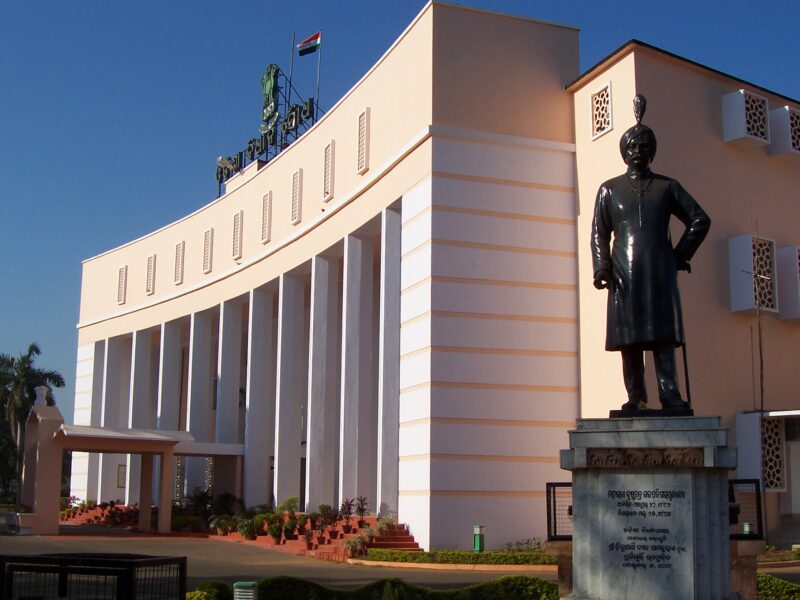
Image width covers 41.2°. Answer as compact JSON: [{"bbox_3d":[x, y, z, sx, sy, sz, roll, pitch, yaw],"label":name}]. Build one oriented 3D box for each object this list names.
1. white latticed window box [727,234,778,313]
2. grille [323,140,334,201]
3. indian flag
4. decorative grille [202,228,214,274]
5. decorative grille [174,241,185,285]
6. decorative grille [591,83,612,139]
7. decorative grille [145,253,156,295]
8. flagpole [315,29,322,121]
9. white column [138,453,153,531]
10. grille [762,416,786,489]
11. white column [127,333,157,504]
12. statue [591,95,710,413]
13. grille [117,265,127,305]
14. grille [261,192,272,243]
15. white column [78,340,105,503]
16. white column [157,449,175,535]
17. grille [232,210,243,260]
[{"bbox_3d":[9.490,-0.643,28.485,1.031,2.007,0.744,8,-13,-36],"label":"white latticed window box"},{"bbox_3d":[-2.494,-4.490,37.063,0.130,2.025,0.880,5,-11,-23],"label":"grille"},{"bbox_3d":[-4.052,-11.314,47.075,0.950,1.000,0.220,-3,-11,20],"label":"indian flag"},{"bbox_3d":[-8.864,-2.238,49.155,0.130,2.000,0.880,7,-12,-31],"label":"decorative grille"},{"bbox_3d":[-10.809,-1.799,52.161,0.130,2.066,0.880,7,-12,-33],"label":"decorative grille"},{"bbox_3d":[5.432,-5.096,28.717,0.100,1.394,1.030,4,-11,-20],"label":"decorative grille"},{"bbox_3d":[-12.937,-1.268,55.168,0.130,2.071,0.880,8,-13,-35],"label":"decorative grille"},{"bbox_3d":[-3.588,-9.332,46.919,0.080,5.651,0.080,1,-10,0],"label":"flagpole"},{"bbox_3d":[-9.969,7.546,41.887,0.340,3.032,0.340,7,-12,-31],"label":"white column"},{"bbox_3d":[9.393,3.877,26.724,1.028,1.866,0.127,8,-13,-36],"label":"grille"},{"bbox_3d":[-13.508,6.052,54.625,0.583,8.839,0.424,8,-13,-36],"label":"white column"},{"bbox_3d":[2.085,-0.424,8.824,0.940,2.692,0.660,-3,-11,19],"label":"statue"},{"bbox_3d":[-15.179,-0.816,58.097,0.130,2.084,0.880,8,-13,-37],"label":"grille"},{"bbox_3d":[-5.283,-3.285,42.321,0.141,2.005,0.710,6,-12,-27],"label":"grille"},{"bbox_3d":[-17.602,7.043,59.878,0.848,8.988,2.332,9,-14,-40],"label":"white column"},{"bbox_3d":[-8.613,7.071,39.139,0.376,2.984,0.376,6,-12,-29],"label":"white column"},{"bbox_3d":[-6.894,-2.761,45.287,0.141,2.005,0.710,6,-12,-29],"label":"grille"}]

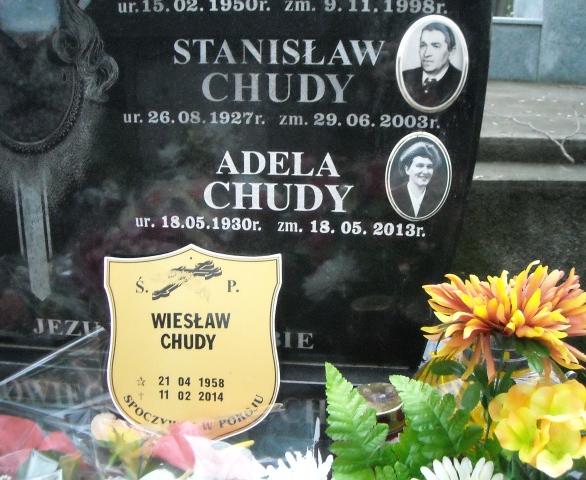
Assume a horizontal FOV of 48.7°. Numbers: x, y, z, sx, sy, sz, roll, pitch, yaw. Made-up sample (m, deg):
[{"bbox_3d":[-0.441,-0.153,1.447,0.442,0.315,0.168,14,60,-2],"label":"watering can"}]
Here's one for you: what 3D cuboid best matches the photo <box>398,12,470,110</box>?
[{"bbox_3d":[0.176,-0.222,0.819,0.091,0.120,0.010,2,13,5],"label":"photo"}]

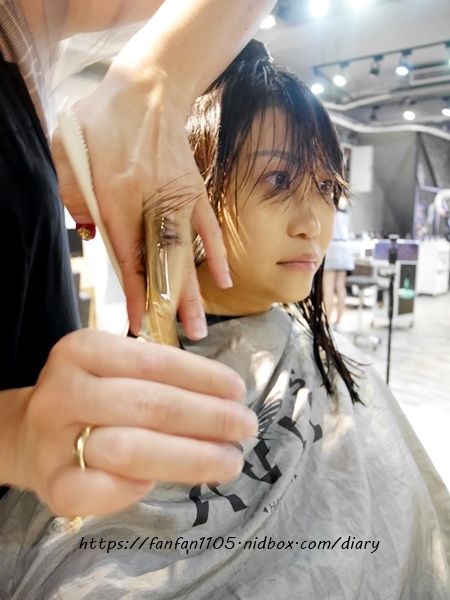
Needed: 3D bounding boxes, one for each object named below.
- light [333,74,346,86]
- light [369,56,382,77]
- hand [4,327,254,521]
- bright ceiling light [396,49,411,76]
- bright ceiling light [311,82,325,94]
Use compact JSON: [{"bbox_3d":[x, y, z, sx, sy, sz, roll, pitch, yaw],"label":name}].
[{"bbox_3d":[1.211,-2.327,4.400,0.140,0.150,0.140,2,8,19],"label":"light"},{"bbox_3d":[1.538,-2.385,4.250,0.130,0.210,0.140,2,8,19],"label":"light"},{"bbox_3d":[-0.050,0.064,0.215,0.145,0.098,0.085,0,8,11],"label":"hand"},{"bbox_3d":[1.759,-2.331,4.100,0.140,0.250,0.140,2,8,19],"label":"bright ceiling light"},{"bbox_3d":[1.001,-2.293,4.500,0.140,0.150,0.140,2,8,19],"label":"bright ceiling light"}]

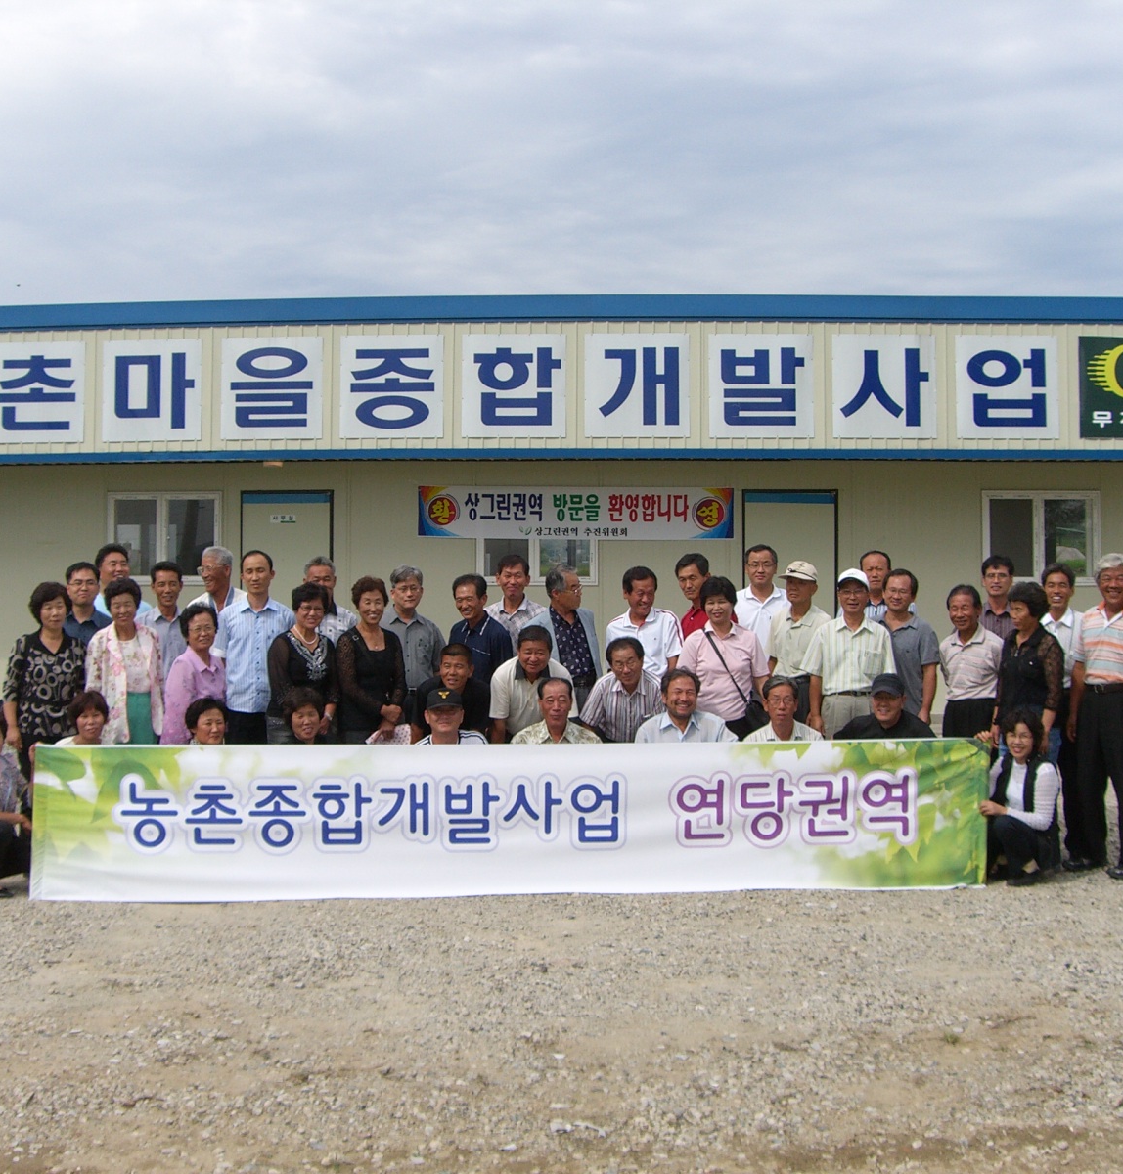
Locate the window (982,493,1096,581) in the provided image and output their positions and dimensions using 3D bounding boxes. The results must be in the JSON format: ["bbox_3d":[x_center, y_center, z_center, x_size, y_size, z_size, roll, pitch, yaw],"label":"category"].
[{"bbox_3d":[4.498,-0.452,16.085,1.150,0.910,0.100,0,0,3],"label":"window"}]

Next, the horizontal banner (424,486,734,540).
[{"bbox_3d":[0.139,-0.705,16.233,3.000,0.500,0.030,0,0,3],"label":"horizontal banner"}]

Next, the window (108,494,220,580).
[{"bbox_3d":[-3.800,-0.463,16.481,1.130,0.900,0.100,0,0,3],"label":"window"}]

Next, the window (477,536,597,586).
[{"bbox_3d":[-0.230,-0.455,16.311,1.180,0.910,0.100,0,0,3],"label":"window"}]

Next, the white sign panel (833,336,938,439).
[{"bbox_3d":[2.799,-1.734,14.867,0.920,0.920,0.030,0,0,3],"label":"white sign panel"}]

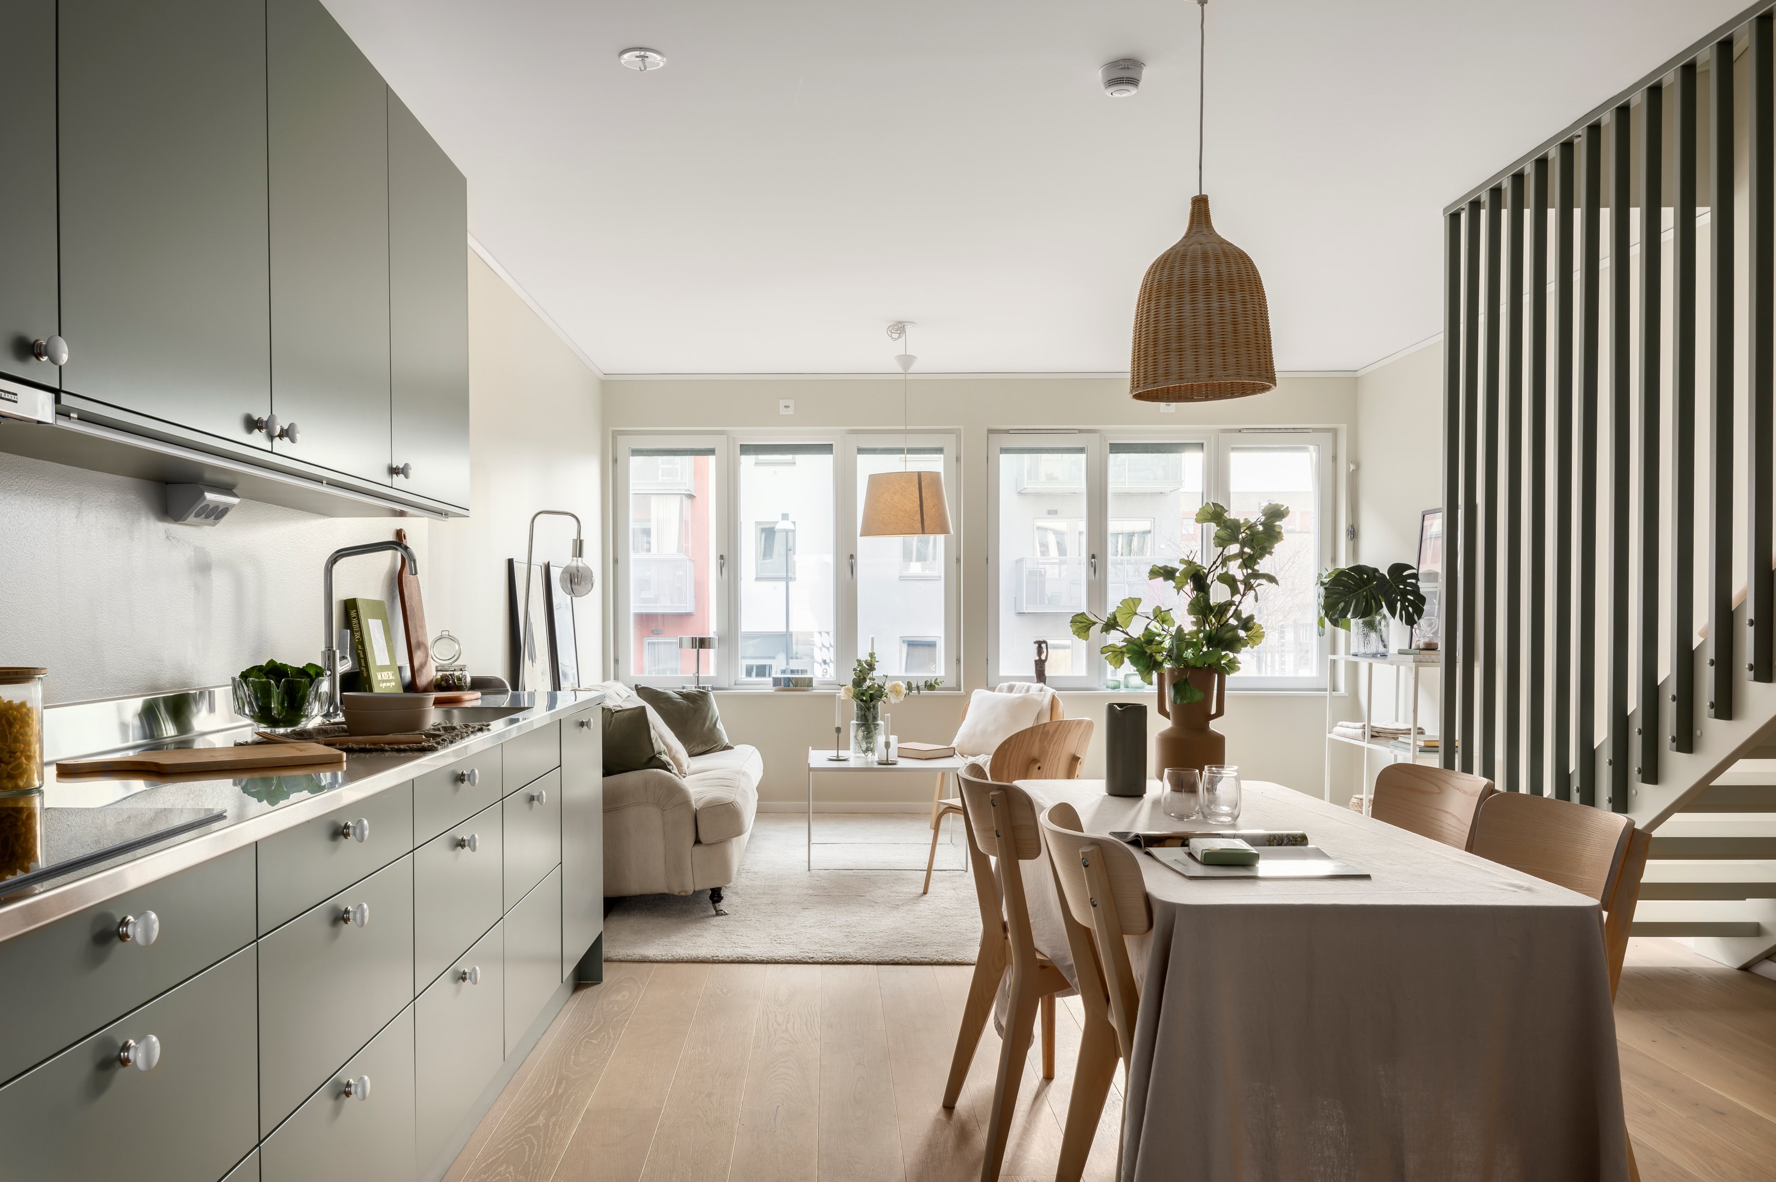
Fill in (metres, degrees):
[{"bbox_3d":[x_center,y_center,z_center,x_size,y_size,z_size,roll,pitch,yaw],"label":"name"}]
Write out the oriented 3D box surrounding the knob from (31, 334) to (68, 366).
[{"bbox_3d":[-1.033,-0.297,1.520,0.033,0.037,0.037,0,-1,-3],"label":"knob"}]

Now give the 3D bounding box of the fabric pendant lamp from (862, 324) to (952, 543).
[{"bbox_3d":[0.090,-0.770,5.900,0.440,1.030,0.440,0,-1,0],"label":"fabric pendant lamp"}]

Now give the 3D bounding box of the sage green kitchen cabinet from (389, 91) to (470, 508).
[{"bbox_3d":[-1.295,-0.676,3.029,0.350,0.885,0.585,0,-1,-3],"label":"sage green kitchen cabinet"}]

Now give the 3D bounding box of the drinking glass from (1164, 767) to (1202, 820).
[{"bbox_3d":[0.618,0.429,2.598,0.082,0.101,0.082,0,-1,-3],"label":"drinking glass"}]

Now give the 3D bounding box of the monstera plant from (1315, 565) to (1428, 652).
[{"bbox_3d":[2.537,0.091,6.466,0.520,0.460,0.400,0,-1,-3],"label":"monstera plant"}]

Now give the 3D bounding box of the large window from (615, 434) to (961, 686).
[{"bbox_3d":[-0.571,-0.173,6.997,1.940,1.440,0.130,0,-1,-3],"label":"large window"}]

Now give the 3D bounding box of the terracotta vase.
[{"bbox_3d":[0.733,0.335,2.994,0.172,0.297,0.165,0,-1,-3],"label":"terracotta vase"}]

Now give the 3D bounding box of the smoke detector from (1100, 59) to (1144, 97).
[{"bbox_3d":[0.588,-1.278,3.079,0.112,0.057,0.112,0,-1,-3],"label":"smoke detector"}]

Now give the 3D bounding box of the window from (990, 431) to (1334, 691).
[{"bbox_3d":[1.594,-0.173,7.170,2.000,1.510,0.120,0,-1,-1],"label":"window"}]

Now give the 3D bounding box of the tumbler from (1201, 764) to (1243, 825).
[{"bbox_3d":[0.674,0.413,2.490,0.084,0.110,0.084,0,-1,0],"label":"tumbler"}]

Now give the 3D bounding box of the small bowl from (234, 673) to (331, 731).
[{"bbox_3d":[-1.327,0.248,2.700,0.197,0.120,0.197,0,-1,0],"label":"small bowl"}]

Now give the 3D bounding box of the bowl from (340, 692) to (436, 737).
[{"bbox_3d":[-1.071,0.262,2.638,0.200,0.082,0.190,0,-1,-3],"label":"bowl"}]

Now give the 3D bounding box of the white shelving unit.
[{"bbox_3d":[2.575,0.807,6.120,0.380,0.930,0.980,0,-1,-3],"label":"white shelving unit"}]

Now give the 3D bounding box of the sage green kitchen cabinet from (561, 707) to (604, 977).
[{"bbox_3d":[-1.184,0.715,3.621,0.570,0.710,0.570,0,-1,-3],"label":"sage green kitchen cabinet"}]

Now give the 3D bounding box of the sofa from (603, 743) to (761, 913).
[{"bbox_3d":[-1.070,0.854,5.660,0.940,0.820,2.100,0,-1,-3],"label":"sofa"}]

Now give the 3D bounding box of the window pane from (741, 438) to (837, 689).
[{"bbox_3d":[-0.593,-0.161,7.170,0.570,1.400,0.080,0,-1,-1],"label":"window pane"}]

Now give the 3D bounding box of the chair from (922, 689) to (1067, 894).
[{"bbox_3d":[0.570,0.891,6.350,0.580,0.770,0.660,-1,-1,41],"label":"chair"}]

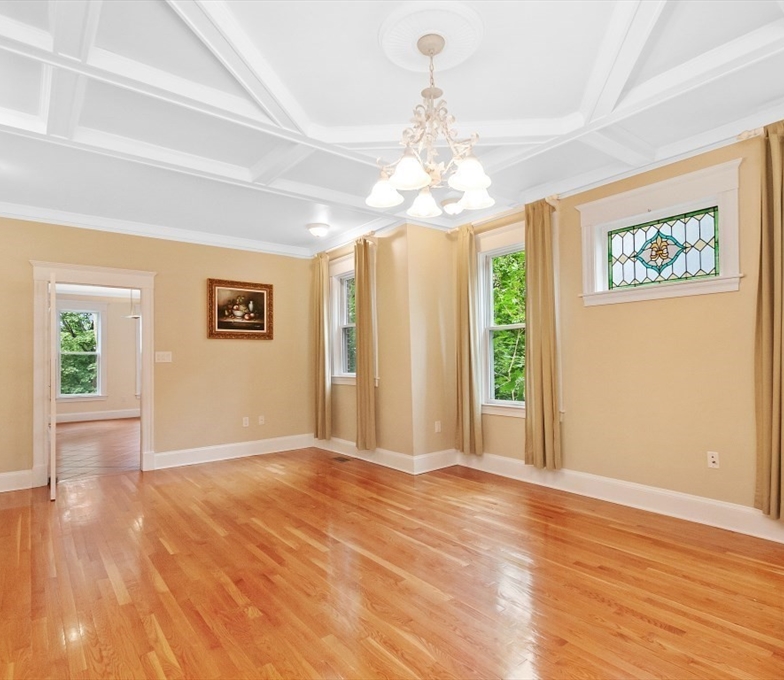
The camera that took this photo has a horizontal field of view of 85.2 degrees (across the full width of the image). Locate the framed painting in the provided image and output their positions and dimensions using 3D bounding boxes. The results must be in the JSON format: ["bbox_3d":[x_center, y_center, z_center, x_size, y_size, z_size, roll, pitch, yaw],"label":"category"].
[{"bbox_3d":[-1.876,-0.371,5.392,0.819,0.735,0.047,0,-2,-40],"label":"framed painting"}]

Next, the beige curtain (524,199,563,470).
[{"bbox_3d":[1.417,-0.056,3.999,0.100,2.490,0.270,1,-3,-39],"label":"beige curtain"}]

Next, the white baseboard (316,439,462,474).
[{"bbox_3d":[-0.182,1.313,5.314,0.630,0.189,2.121,0,-2,-40],"label":"white baseboard"}]

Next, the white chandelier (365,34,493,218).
[{"bbox_3d":[0.201,-1.094,2.122,0.640,0.775,0.640,-1,-2,0],"label":"white chandelier"}]

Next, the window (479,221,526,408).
[{"bbox_3d":[1.232,-0.229,4.217,0.105,1.817,0.945,0,-2,-40],"label":"window"}]

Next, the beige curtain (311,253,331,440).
[{"bbox_3d":[-0.919,0.075,5.606,0.126,2.436,0.346,0,-2,-40],"label":"beige curtain"}]

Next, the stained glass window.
[{"bbox_3d":[2.048,-0.669,3.250,0.042,0.493,0.761,0,-2,-40],"label":"stained glass window"}]

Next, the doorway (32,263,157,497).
[{"bbox_3d":[-3.189,0.345,4.618,1.135,2.288,0.160,1,-3,-39],"label":"doorway"}]

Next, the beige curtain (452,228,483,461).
[{"bbox_3d":[0.837,-0.002,4.715,0.100,2.500,0.270,1,-3,-39],"label":"beige curtain"}]

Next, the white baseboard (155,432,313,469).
[{"bbox_3d":[-1.835,1.347,5.328,1.979,0.205,0.026,0,-2,-40],"label":"white baseboard"}]

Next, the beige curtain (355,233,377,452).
[{"bbox_3d":[-0.306,0.045,5.022,0.100,2.441,0.270,1,-3,-39],"label":"beige curtain"}]

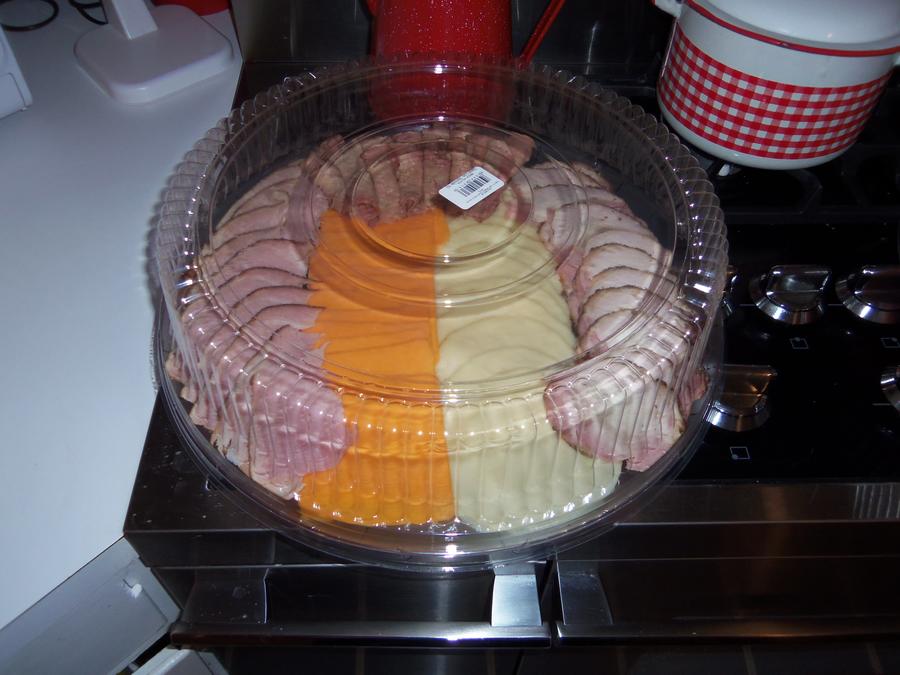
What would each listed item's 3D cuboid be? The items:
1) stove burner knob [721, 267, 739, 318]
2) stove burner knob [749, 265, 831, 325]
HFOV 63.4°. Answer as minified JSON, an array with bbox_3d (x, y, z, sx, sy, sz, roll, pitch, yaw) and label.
[{"bbox_3d":[0.224,-0.047,0.632,0.066,0.035,0.066,-1,55,0],"label":"stove burner knob"},{"bbox_3d":[0.300,-0.048,0.631,0.066,0.035,0.066,-1,55,0],"label":"stove burner knob"}]

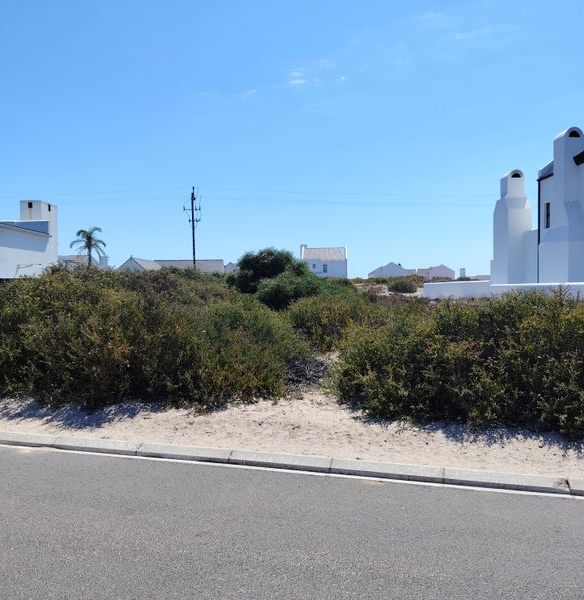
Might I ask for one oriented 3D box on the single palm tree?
[{"bbox_3d":[-22.746,-4.191,62.000,4.000,8.000,4.000,0,1,0],"label":"single palm tree"}]

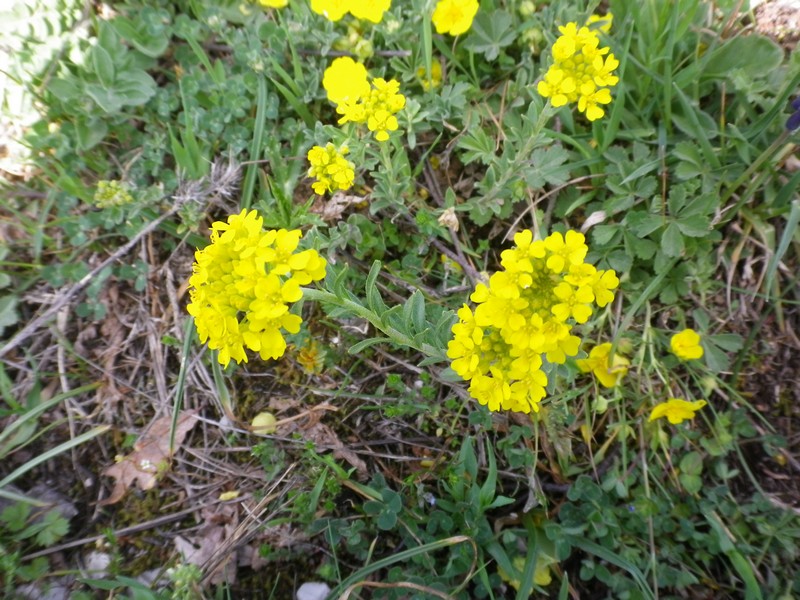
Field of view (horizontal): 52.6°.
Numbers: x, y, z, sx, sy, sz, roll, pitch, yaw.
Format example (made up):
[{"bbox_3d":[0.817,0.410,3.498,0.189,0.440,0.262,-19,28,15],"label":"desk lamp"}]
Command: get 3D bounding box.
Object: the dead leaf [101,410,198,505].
[{"bbox_3d":[-0.119,0.075,0.391,0.024,0.010,0.059,30,56,20],"label":"dead leaf"}]

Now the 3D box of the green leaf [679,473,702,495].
[{"bbox_3d":[0.120,0.076,0.334,0.010,0.003,0.010,4,66,11],"label":"green leaf"}]

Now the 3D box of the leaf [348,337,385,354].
[{"bbox_3d":[-0.013,0.019,0.341,0.019,0.005,0.005,-17,61,-10],"label":"leaf"}]

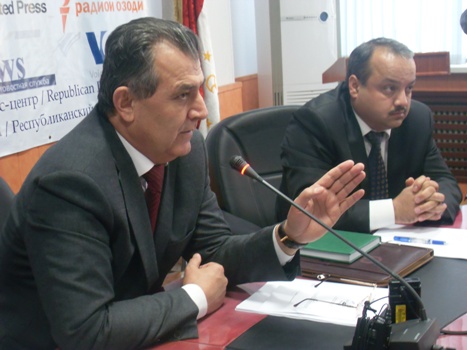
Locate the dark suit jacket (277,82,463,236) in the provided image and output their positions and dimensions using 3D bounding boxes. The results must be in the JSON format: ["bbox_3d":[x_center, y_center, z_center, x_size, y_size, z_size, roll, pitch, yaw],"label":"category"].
[{"bbox_3d":[0.352,0.037,2.312,0.560,0.570,0.500,-11,14,-36],"label":"dark suit jacket"}]

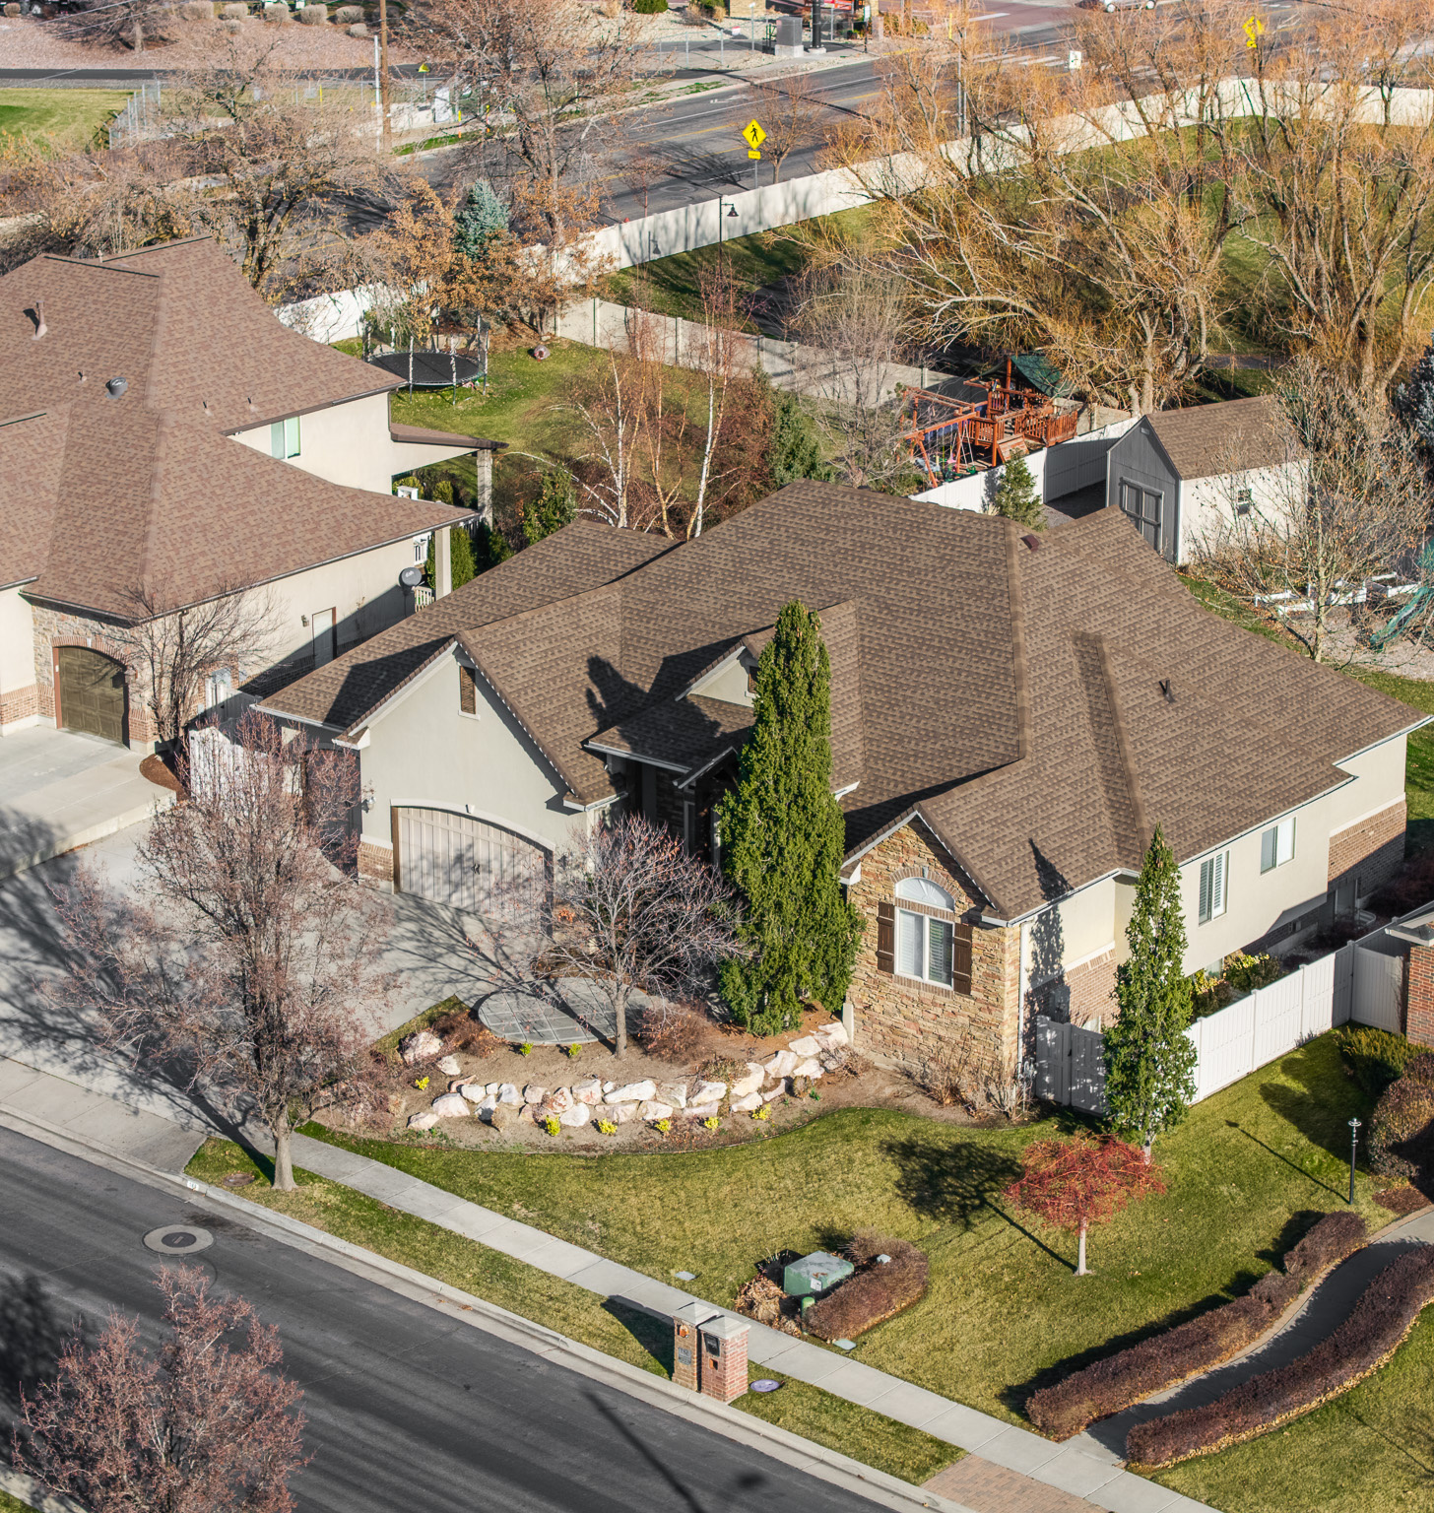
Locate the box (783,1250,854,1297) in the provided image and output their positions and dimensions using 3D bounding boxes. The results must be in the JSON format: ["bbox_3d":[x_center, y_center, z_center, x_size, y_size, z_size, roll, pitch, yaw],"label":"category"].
[{"bbox_3d":[1.954,9.911,77.458,0.950,0.680,0.920,14,24,36],"label":"box"}]

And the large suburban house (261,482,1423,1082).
[{"bbox_3d":[2.928,-1.996,97.419,23.950,9.700,18.200,14,23,37],"label":"large suburban house"}]

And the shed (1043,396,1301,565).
[{"bbox_3d":[15.008,-8.687,125.010,4.800,4.230,3.900,-11,21,-28],"label":"shed"}]

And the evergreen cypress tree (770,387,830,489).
[{"bbox_3d":[2.572,-9.394,126.688,1.900,4.200,1.900,0,19,0],"label":"evergreen cypress tree"}]

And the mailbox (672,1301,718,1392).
[{"bbox_3d":[-0.393,10.674,74.159,0.680,1.550,0.660,14,24,36],"label":"mailbox"}]

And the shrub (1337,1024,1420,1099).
[{"bbox_3d":[14.057,6.438,86.119,2.000,1.150,1.800,16,25,40],"label":"shrub"}]

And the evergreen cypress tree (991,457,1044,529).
[{"bbox_3d":[9.230,-8.020,125.093,1.650,2.550,1.650,0,19,0],"label":"evergreen cypress tree"}]

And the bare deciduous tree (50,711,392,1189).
[{"bbox_3d":[-9.765,4.058,80.997,6.800,9.800,6.400,0,19,0],"label":"bare deciduous tree"}]

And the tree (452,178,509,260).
[{"bbox_3d":[-9.131,-19.841,157.145,2.700,4.853,2.700,0,18,0],"label":"tree"}]

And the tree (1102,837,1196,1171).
[{"bbox_3d":[8.779,4.836,82.090,1.950,7.194,1.950,0,18,0],"label":"tree"}]

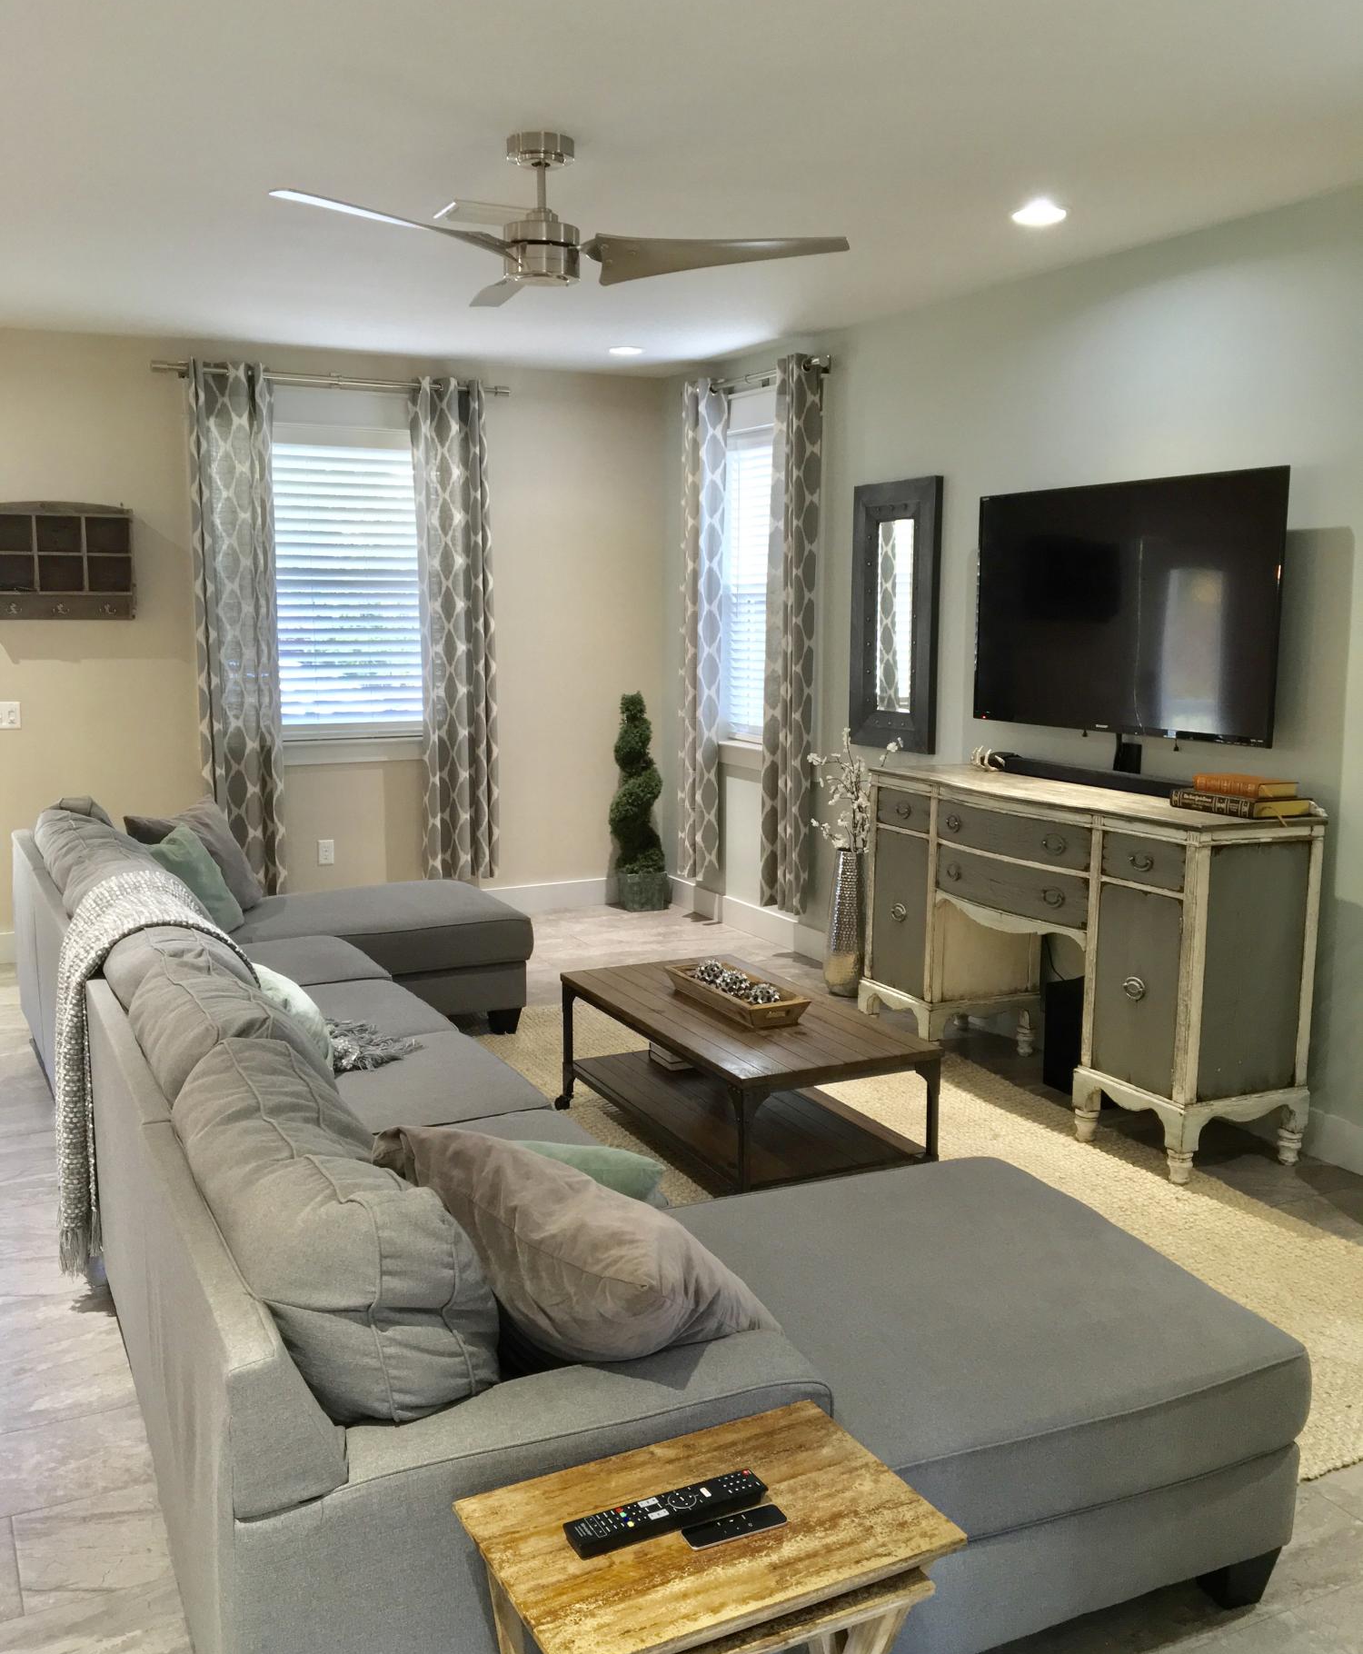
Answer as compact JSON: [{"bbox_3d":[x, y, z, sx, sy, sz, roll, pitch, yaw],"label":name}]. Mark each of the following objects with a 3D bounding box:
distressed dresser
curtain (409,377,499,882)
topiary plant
[{"bbox_3d":[1.229,0.382,5.045,0.507,1.030,1.636,-4,10,-27],"label":"distressed dresser"},{"bbox_3d":[-1.096,-0.931,7.422,0.361,2.413,0.117,-4,10,-27],"label":"curtain"},{"bbox_3d":[-0.220,-0.137,7.938,0.265,1.133,0.235,-4,10,-27],"label":"topiary plant"}]

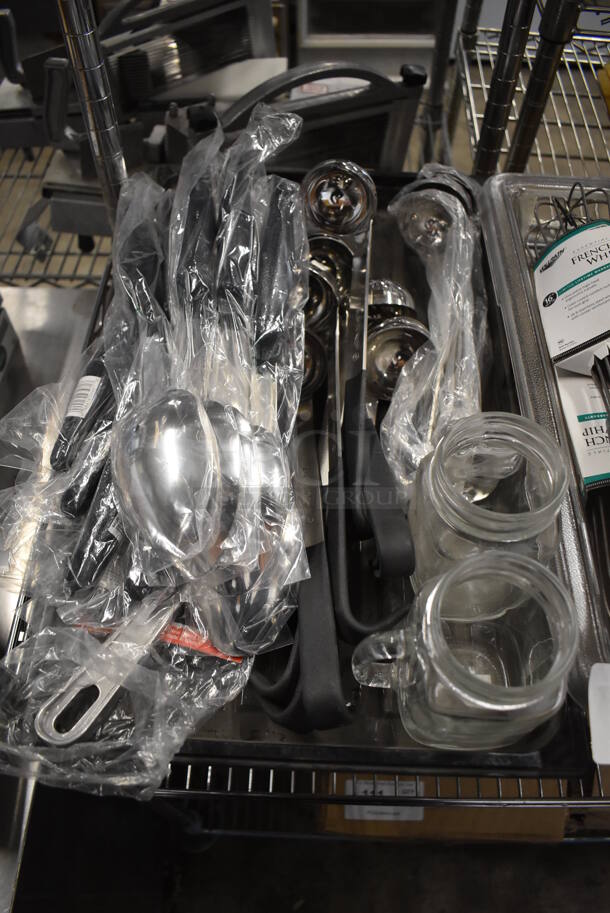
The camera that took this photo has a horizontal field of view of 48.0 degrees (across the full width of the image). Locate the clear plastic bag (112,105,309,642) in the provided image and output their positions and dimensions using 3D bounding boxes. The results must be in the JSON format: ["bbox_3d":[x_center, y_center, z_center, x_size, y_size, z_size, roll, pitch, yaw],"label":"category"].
[{"bbox_3d":[-0.064,-0.095,0.508,0.126,0.120,0.430,-3,52,0],"label":"clear plastic bag"}]

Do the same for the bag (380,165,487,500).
[{"bbox_3d":[0.112,-0.121,0.568,0.080,0.070,0.340,4,52,5],"label":"bag"}]

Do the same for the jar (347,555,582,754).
[{"bbox_3d":[0.081,0.114,0.379,0.106,0.141,0.078,-1,57,1],"label":"jar"}]

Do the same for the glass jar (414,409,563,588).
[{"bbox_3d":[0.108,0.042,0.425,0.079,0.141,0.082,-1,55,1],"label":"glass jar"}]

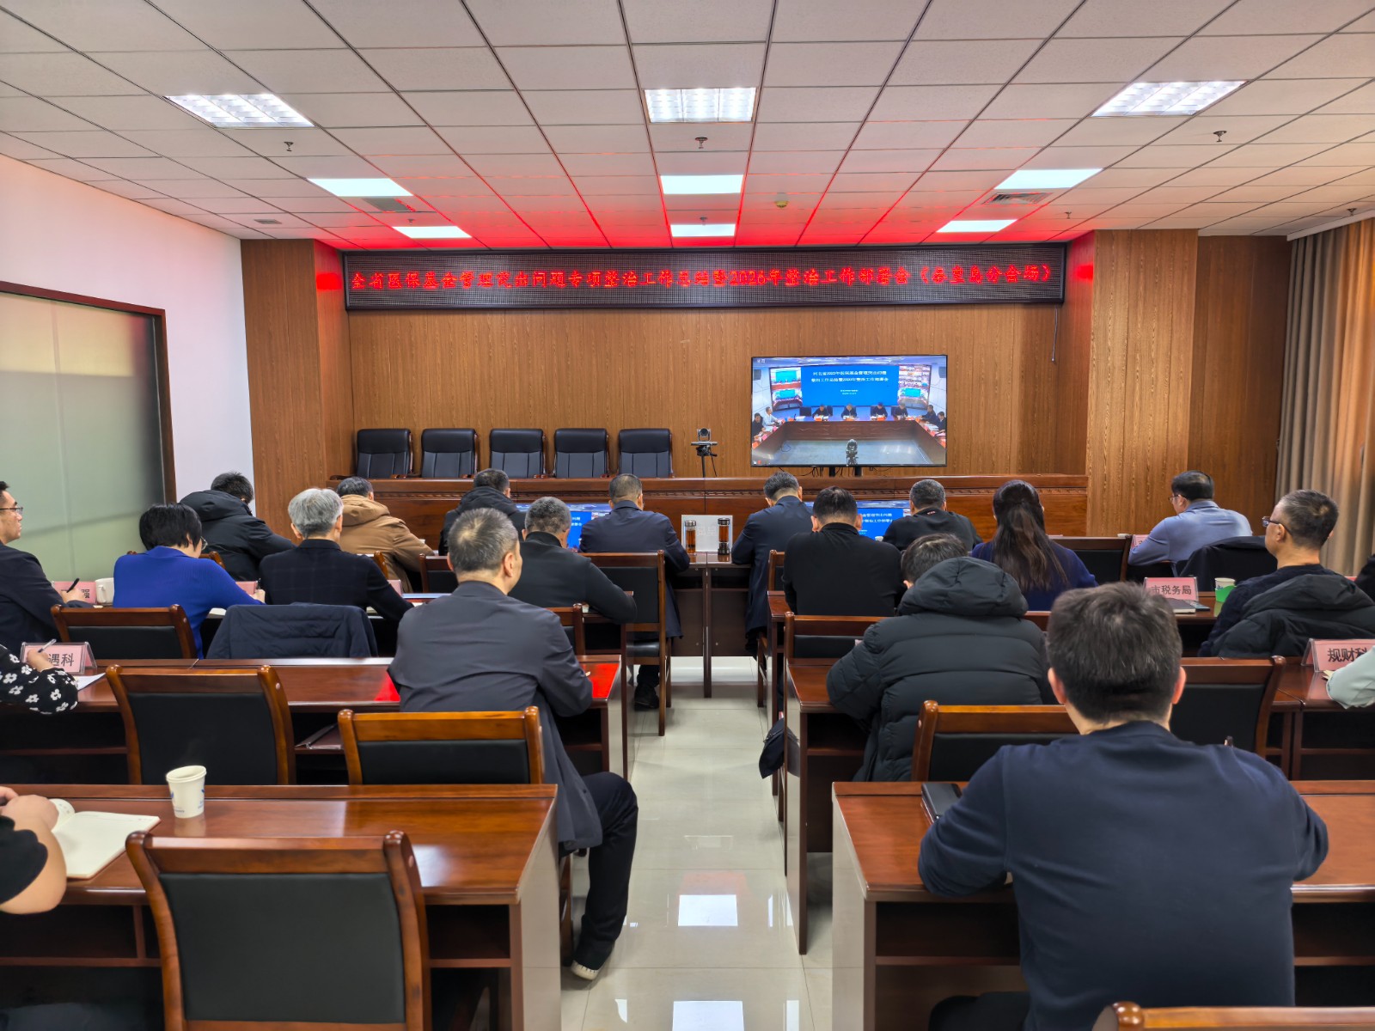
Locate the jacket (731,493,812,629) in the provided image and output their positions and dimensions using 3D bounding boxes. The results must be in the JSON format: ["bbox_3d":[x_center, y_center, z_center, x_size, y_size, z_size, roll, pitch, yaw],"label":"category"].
[{"bbox_3d":[0.512,0.248,5.093,0.550,0.710,0.520,0,6,-1],"label":"jacket"}]

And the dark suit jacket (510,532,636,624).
[{"bbox_3d":[-0.521,0.384,3.699,0.580,0.650,0.480,0,7,5],"label":"dark suit jacket"}]

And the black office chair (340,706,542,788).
[{"bbox_3d":[-0.553,0.866,2.478,0.460,0.910,0.540,0,6,1],"label":"black office chair"}]

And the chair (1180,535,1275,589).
[{"bbox_3d":[2.819,0.564,5.142,0.490,0.950,0.560,0,7,1],"label":"chair"}]

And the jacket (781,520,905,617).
[{"bbox_3d":[0.588,0.369,3.615,0.500,0.670,0.460,0,7,1],"label":"jacket"}]

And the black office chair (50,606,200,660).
[{"bbox_3d":[-2.032,0.765,3.740,0.470,0.930,0.550,0,7,1],"label":"black office chair"}]

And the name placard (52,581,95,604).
[{"bbox_3d":[-2.739,0.339,4.263,0.195,0.092,0.085,0,7,1],"label":"name placard"}]

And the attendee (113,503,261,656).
[{"bbox_3d":[-1.898,0.566,3.788,0.520,1.240,0.680,1,7,9],"label":"attendee"}]

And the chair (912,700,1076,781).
[{"bbox_3d":[0.780,0.882,2.558,0.470,0.930,0.550,0,7,1],"label":"chair"}]

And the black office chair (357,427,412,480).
[{"bbox_3d":[-2.934,-0.260,9.020,0.620,1.100,0.660,0,7,1],"label":"black office chair"}]

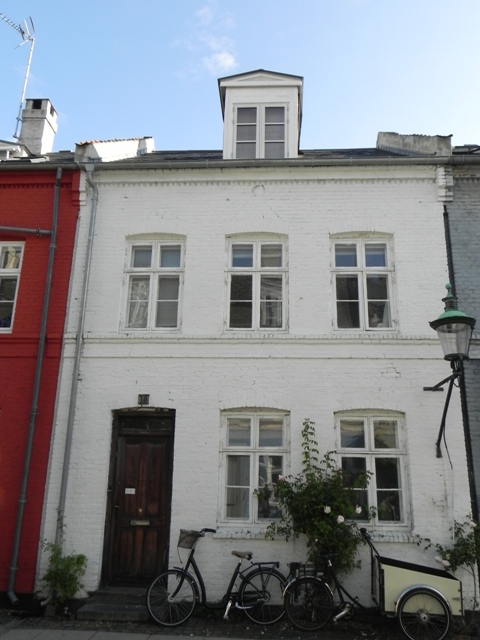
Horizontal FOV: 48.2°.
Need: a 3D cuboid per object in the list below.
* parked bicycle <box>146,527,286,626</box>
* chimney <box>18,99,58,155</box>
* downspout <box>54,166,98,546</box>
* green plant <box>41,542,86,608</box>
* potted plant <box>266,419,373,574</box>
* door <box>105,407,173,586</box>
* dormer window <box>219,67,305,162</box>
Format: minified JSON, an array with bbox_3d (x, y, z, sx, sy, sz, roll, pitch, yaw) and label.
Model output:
[{"bbox_3d":[-0.251,3.290,6.878,1.840,1.130,0.580,3,-16,-7],"label":"parked bicycle"},{"bbox_3d":[-4.983,-4.586,13.219,0.610,1.540,0.610,0,-16,3],"label":"chimney"},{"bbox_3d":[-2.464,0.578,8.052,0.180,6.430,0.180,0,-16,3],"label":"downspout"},{"bbox_3d":[-2.335,3.398,7.052,0.600,0.900,0.500,0,-16,3],"label":"green plant"},{"bbox_3d":[1.031,2.477,6.958,1.350,2.380,0.800,0,-16,3],"label":"potted plant"},{"bbox_3d":[-1.416,2.491,7.629,0.930,2.330,0.120,0,-16,3],"label":"door"},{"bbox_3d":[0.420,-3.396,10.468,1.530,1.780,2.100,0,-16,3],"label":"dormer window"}]

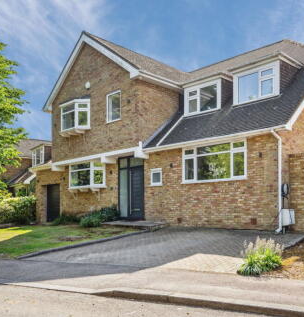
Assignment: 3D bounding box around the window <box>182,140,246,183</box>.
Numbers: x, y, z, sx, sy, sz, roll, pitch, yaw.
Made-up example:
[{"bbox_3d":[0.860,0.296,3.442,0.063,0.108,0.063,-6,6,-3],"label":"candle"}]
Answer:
[{"bbox_3d":[1.945,0.155,12.010,0.150,1.180,2.550,4,-6,-42],"label":"window"}]

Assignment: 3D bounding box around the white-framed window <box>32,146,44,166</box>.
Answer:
[{"bbox_3d":[-7.650,-0.130,25.000,0.300,1.150,1.500,4,-6,-42],"label":"white-framed window"}]

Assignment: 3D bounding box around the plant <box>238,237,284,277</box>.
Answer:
[{"bbox_3d":[2.020,1.810,6.900,0.780,0.630,0.700,-2,-5,18],"label":"plant"}]

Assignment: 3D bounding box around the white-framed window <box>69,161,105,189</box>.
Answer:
[{"bbox_3d":[-3.100,0.790,17.100,0.450,1.180,2.600,4,-6,-42],"label":"white-framed window"}]

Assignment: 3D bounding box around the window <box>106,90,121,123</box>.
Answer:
[{"bbox_3d":[-1.520,-2.040,14.770,0.130,1.140,0.950,4,-6,-42],"label":"window"}]

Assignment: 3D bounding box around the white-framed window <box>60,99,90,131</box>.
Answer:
[{"bbox_3d":[-3.500,-1.950,16.500,0.480,1.280,1.950,4,-6,-42],"label":"white-framed window"}]

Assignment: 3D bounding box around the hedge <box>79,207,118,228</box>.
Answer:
[{"bbox_3d":[-2.300,2.490,15.900,0.950,0.750,1.900,4,-6,-42],"label":"hedge"}]

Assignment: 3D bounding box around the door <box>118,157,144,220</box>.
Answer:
[{"bbox_3d":[-0.860,1.230,15.080,0.150,2.480,1.620,4,-6,-42],"label":"door"}]

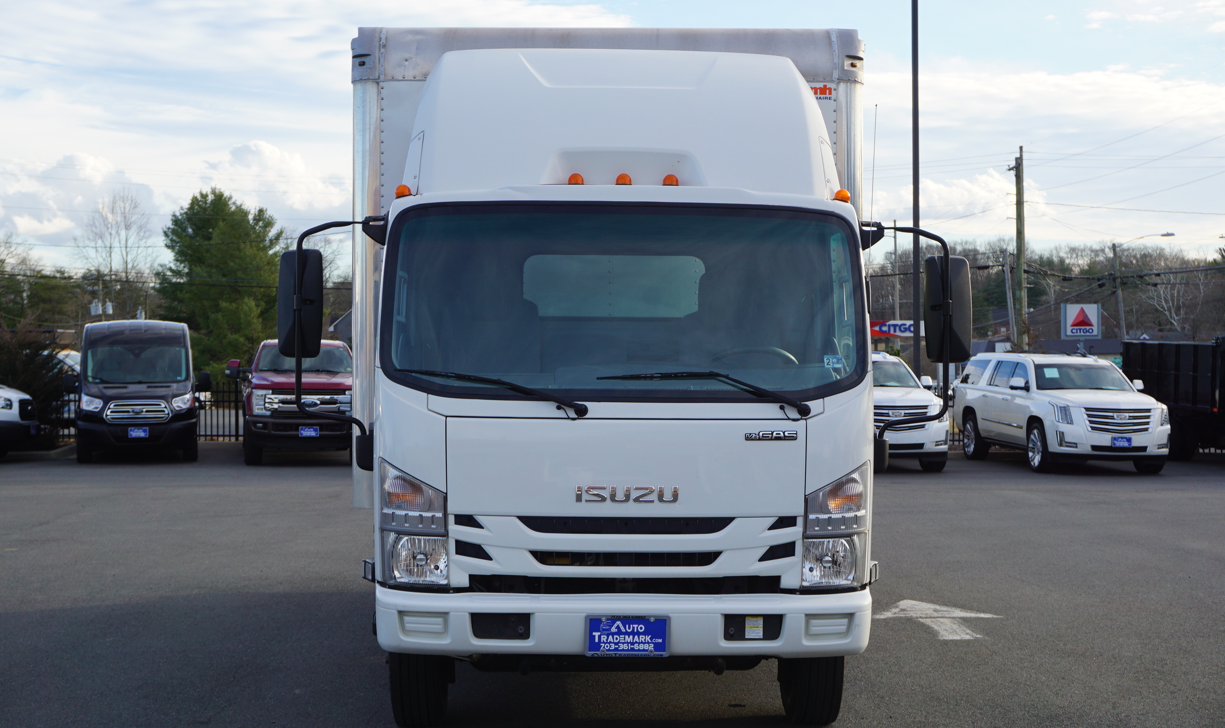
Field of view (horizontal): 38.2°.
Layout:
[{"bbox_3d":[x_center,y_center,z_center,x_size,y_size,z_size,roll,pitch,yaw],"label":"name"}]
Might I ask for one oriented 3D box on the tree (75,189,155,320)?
[{"bbox_3d":[-32.375,-4.980,115.000,5.300,12.800,5.000,0,0,0],"label":"tree"}]

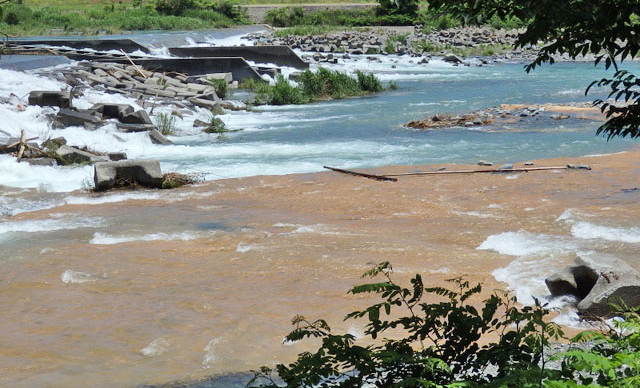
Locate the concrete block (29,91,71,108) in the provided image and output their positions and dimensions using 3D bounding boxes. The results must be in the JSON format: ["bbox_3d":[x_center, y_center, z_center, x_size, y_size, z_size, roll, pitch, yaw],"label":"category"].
[{"bbox_3d":[-12.037,-4.220,49.500,1.648,0.630,1.000,0,12,0],"label":"concrete block"}]

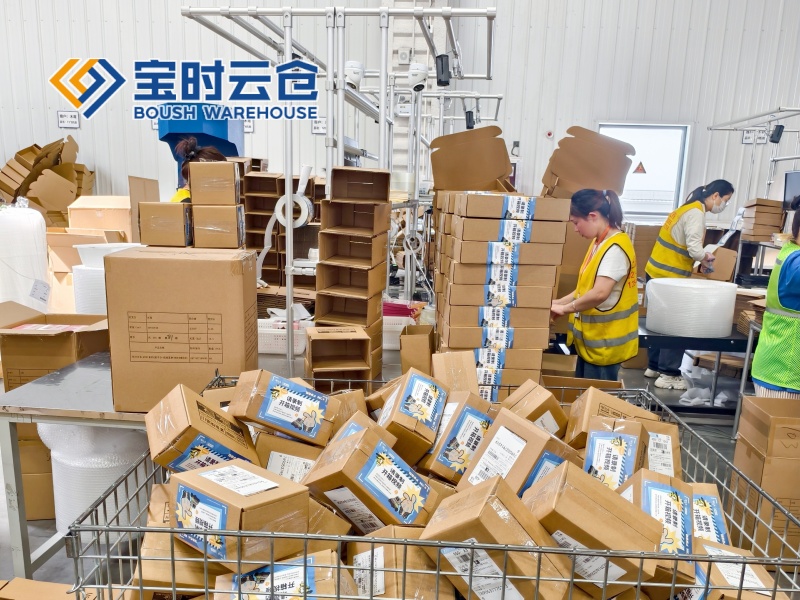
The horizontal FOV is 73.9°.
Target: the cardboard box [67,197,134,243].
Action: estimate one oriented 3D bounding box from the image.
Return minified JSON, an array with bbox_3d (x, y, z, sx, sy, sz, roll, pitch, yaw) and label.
[{"bbox_3d":[-1.959,-0.504,3.540,0.345,0.260,0.300,-3,12,-22],"label":"cardboard box"}]

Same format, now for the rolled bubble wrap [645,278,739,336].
[{"bbox_3d":[1.810,0.041,3.310,0.468,0.272,0.468,2,11,0],"label":"rolled bubble wrap"}]

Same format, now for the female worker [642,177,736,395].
[{"bbox_3d":[2.086,-0.103,3.790,0.520,1.500,0.440,-2,11,-18],"label":"female worker"}]

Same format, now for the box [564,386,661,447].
[{"bbox_3d":[0.559,0.348,1.398,0.196,0.099,0.143,25,51,3],"label":"box"}]

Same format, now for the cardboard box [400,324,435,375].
[{"bbox_3d":[0.058,0.205,1.802,0.100,0.200,0.142,3,11,7],"label":"cardboard box"}]

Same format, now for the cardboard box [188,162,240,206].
[{"bbox_3d":[-0.688,-0.436,1.996,0.150,0.151,0.180,0,12,-11],"label":"cardboard box"}]

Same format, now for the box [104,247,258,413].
[{"bbox_3d":[-0.645,0.078,1.645,0.366,0.442,0.284,1,11,-6],"label":"box"}]

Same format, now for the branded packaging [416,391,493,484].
[{"bbox_3d":[0.136,0.330,1.268,0.099,0.196,0.143,33,-19,-8],"label":"branded packaging"}]

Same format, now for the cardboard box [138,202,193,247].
[{"bbox_3d":[-0.876,-0.289,2.006,0.150,0.151,0.180,-1,12,-13],"label":"cardboard box"}]

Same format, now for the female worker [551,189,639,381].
[{"bbox_3d":[0.991,0.193,2.788,0.450,1.520,0.460,2,11,0],"label":"female worker"}]

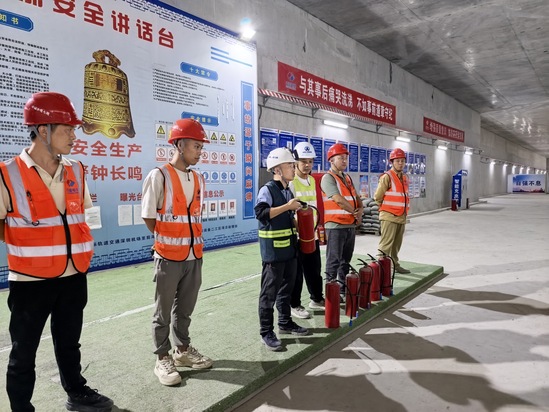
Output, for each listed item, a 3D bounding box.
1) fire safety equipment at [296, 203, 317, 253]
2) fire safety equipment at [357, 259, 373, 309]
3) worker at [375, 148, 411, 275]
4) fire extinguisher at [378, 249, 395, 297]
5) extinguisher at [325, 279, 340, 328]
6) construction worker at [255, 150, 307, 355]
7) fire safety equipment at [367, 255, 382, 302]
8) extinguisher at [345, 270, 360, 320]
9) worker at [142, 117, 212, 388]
[{"bbox_3d":[0.285,0.187,3.240,0.180,0.470,0.150,-3,7,5],"label":"fire safety equipment"},{"bbox_3d":[0.973,0.835,4.130,0.180,0.510,0.150,1,4,25],"label":"fire safety equipment"},{"bbox_3d":[1.770,0.081,5.579,0.400,1.820,0.510,3,5,42],"label":"worker"},{"bbox_3d":[1.325,0.802,4.524,0.180,0.520,0.150,0,4,8],"label":"fire extinguisher"},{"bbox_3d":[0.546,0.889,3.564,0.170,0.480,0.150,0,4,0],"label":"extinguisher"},{"bbox_3d":[0.076,0.327,3.240,0.450,1.650,0.470,1,4,26],"label":"construction worker"},{"bbox_3d":[1.146,0.817,4.355,0.180,0.515,0.150,0,4,10],"label":"fire safety equipment"},{"bbox_3d":[0.788,0.859,3.840,0.170,0.500,0.150,2,4,35],"label":"extinguisher"},{"bbox_3d":[-0.673,0.299,2.654,0.380,1.790,0.490,2,4,34],"label":"worker"}]

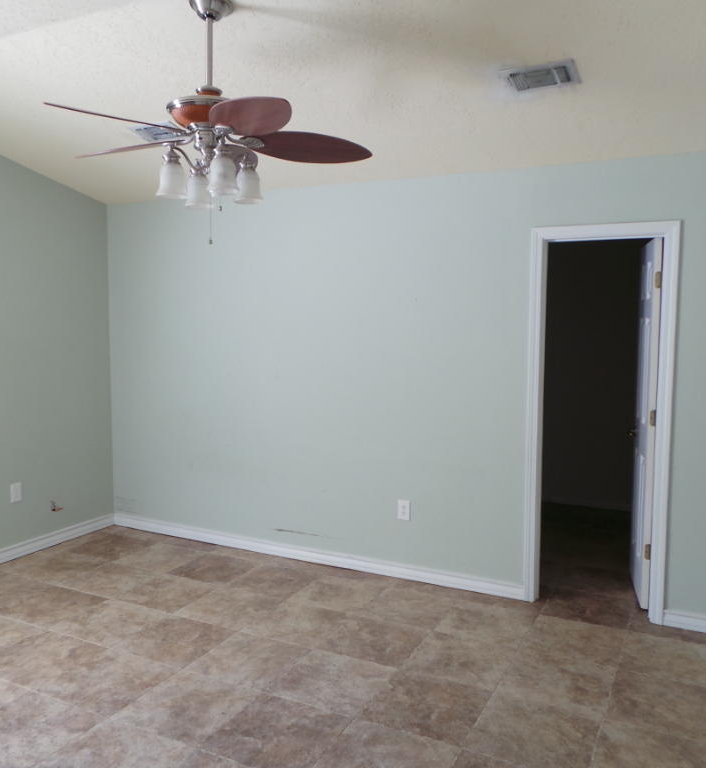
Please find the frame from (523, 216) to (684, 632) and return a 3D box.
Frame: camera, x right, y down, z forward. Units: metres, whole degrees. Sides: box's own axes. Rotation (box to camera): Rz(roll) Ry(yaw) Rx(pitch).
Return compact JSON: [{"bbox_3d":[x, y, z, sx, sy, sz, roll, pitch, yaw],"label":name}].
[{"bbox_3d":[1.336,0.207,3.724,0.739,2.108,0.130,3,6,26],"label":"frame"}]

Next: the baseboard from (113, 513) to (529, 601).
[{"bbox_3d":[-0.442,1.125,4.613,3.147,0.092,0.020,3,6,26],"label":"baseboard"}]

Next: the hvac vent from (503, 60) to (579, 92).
[{"bbox_3d":[0.790,-1.276,2.838,0.285,0.020,0.190,3,-6,26],"label":"hvac vent"}]

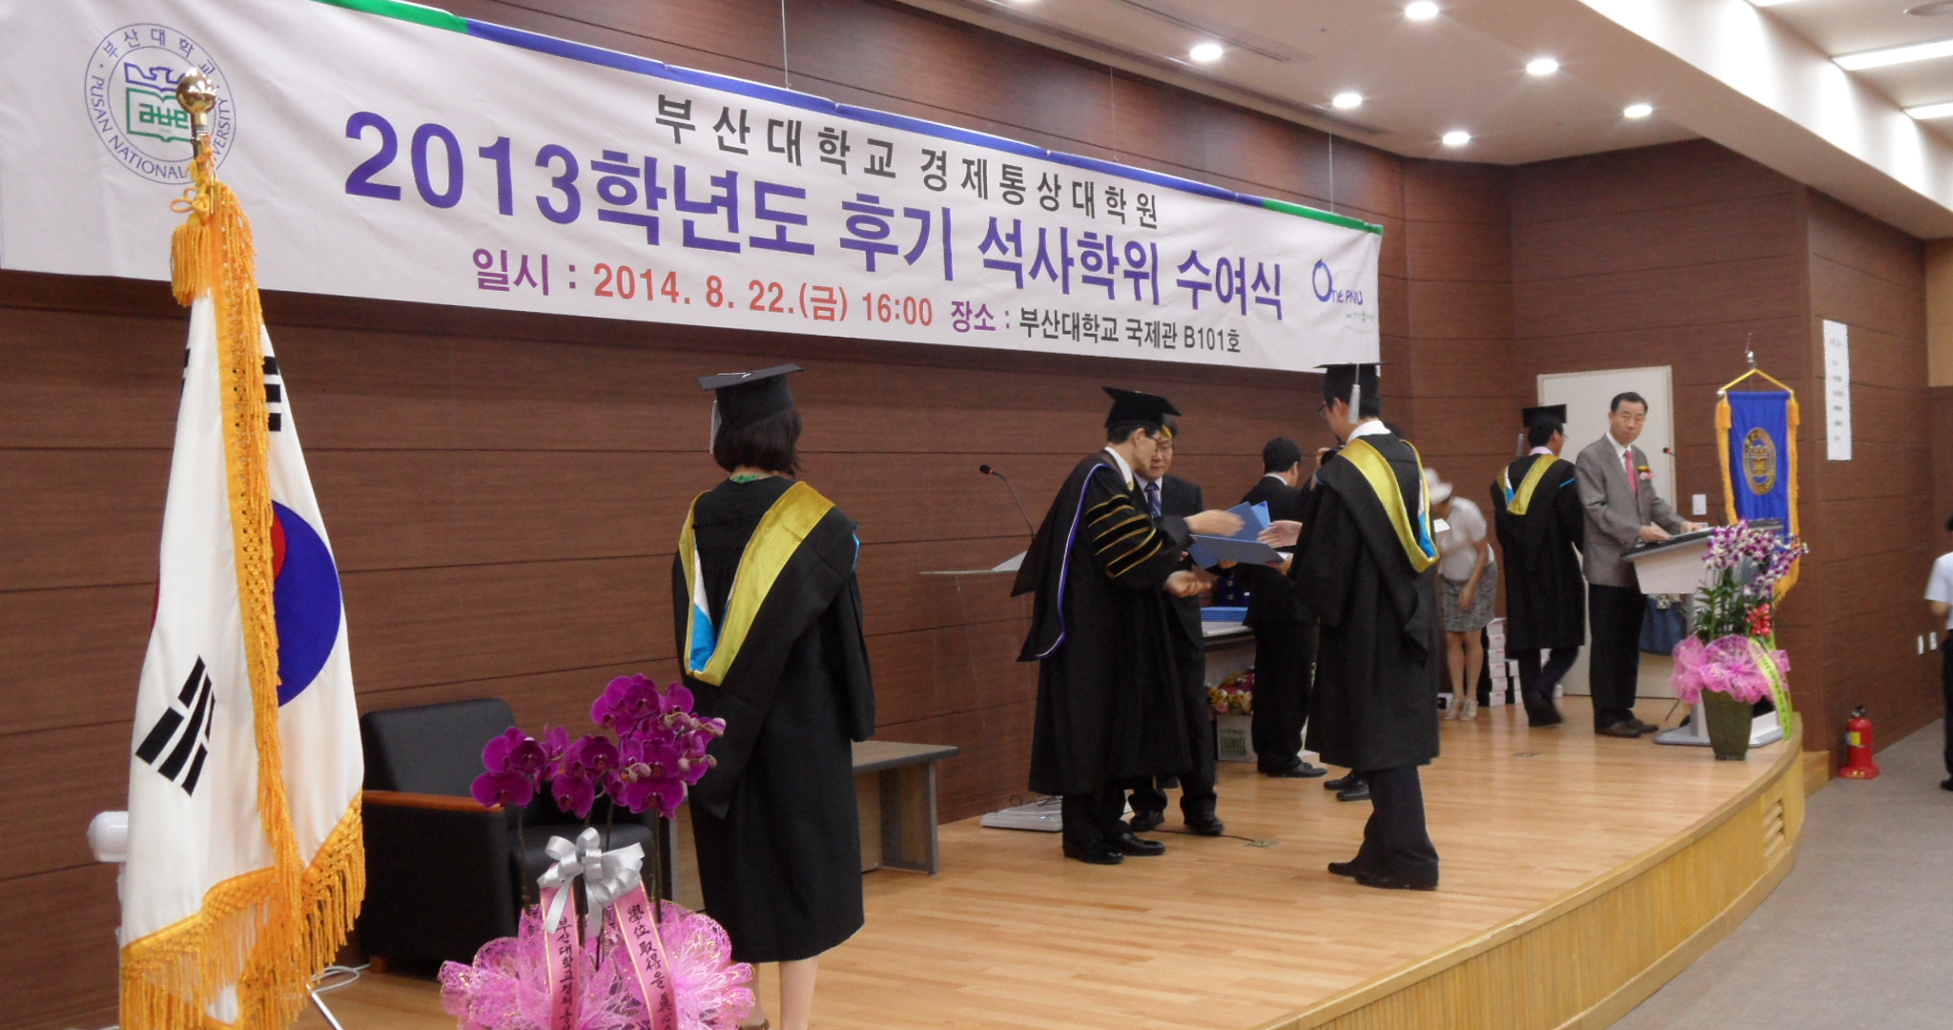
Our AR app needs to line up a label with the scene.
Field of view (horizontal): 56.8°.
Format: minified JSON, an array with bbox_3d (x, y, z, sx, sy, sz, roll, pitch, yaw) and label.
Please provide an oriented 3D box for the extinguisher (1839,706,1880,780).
[{"bbox_3d":[5.129,1.318,10.500,0.220,0.426,0.220,-1,1,41],"label":"extinguisher"}]

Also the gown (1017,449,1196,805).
[{"bbox_3d":[0.480,0.407,6.728,0.560,1.250,0.560,-2,1,20],"label":"gown"}]

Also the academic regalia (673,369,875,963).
[{"bbox_3d":[-0.494,0.364,4.352,0.530,1.410,0.420,-2,0,41],"label":"academic regalia"}]

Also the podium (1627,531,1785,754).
[{"bbox_3d":[3.856,0.607,9.471,0.630,1.100,0.800,-2,0,40],"label":"podium"}]

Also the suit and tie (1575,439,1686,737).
[{"bbox_3d":[3.406,0.359,9.450,0.520,1.520,0.500,-2,1,-40],"label":"suit and tie"}]

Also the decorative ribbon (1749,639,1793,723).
[{"bbox_3d":[3.796,0.799,8.630,0.190,0.430,0.160,-2,0,-35],"label":"decorative ribbon"}]

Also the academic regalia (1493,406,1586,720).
[{"bbox_3d":[3.067,0.275,9.850,0.420,1.740,0.520,-2,1,-42],"label":"academic regalia"}]

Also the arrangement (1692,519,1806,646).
[{"bbox_3d":[3.720,0.324,8.700,0.520,0.600,0.430,-2,0,-30],"label":"arrangement"}]

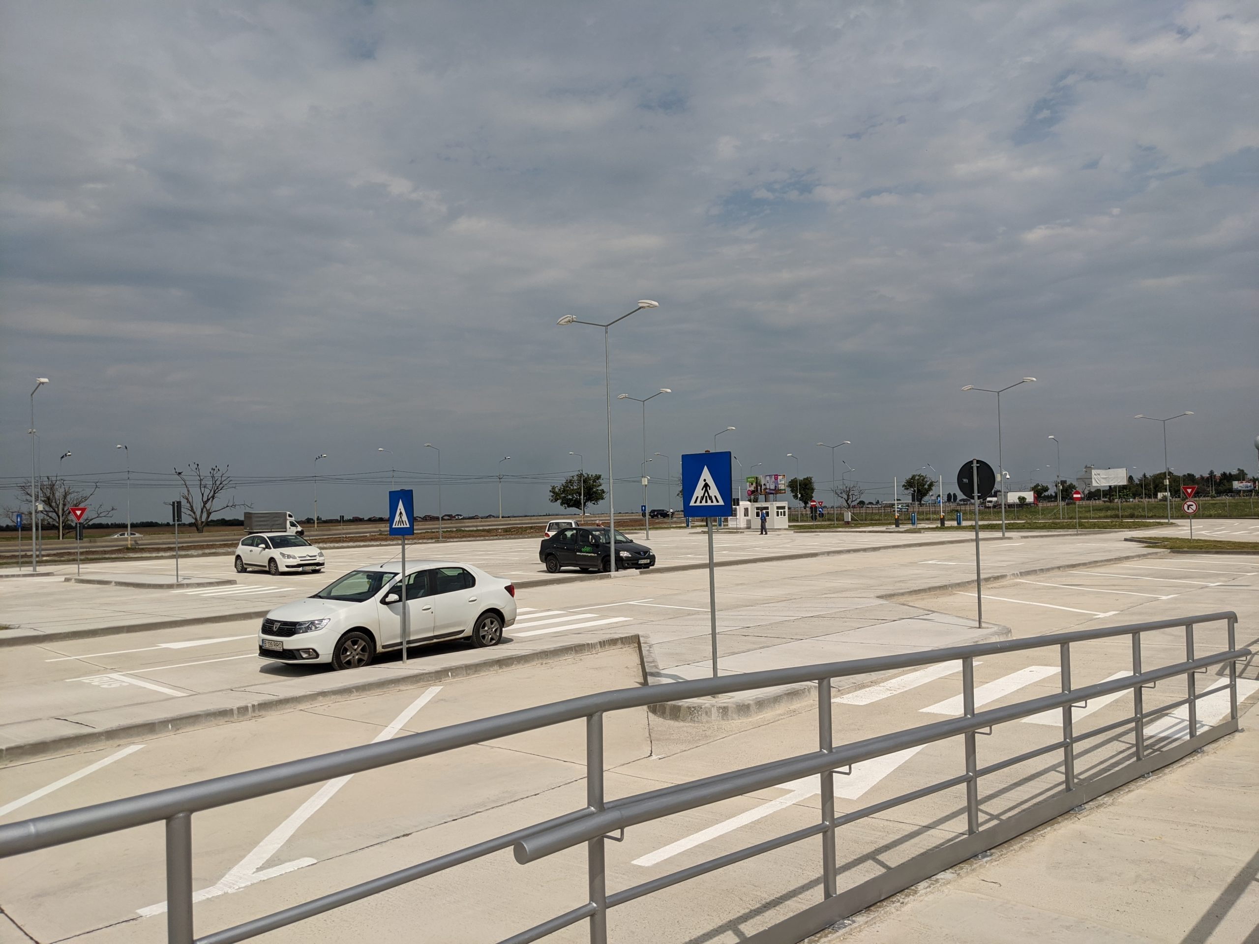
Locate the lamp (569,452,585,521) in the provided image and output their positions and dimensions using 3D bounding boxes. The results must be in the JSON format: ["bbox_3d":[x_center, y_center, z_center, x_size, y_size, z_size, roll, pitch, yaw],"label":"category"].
[{"bbox_3d":[-7.690,2.273,141.745,2.600,10.100,0.400,-4,-3,41],"label":"lamp"}]

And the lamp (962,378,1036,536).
[{"bbox_3d":[20.528,-0.718,54.445,3.950,8.600,0.340,-4,-3,41],"label":"lamp"}]

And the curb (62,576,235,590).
[{"bbox_3d":[-16.351,3.659,32.915,9.300,0.140,2.350,-4,-3,40],"label":"curb"}]

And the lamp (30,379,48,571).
[{"bbox_3d":[-26.267,0.191,43.777,2.000,8.560,0.340,-4,-3,44],"label":"lamp"}]

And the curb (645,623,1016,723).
[{"bbox_3d":[3.124,2.465,12.851,1.330,0.150,8.050,-4,-3,40],"label":"curb"}]

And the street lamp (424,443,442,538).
[{"bbox_3d":[-17.367,1.877,87.116,2.100,8.450,0.350,-4,-3,40],"label":"street lamp"}]

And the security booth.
[{"bbox_3d":[11.732,3.932,88.389,4.500,2.340,2.300,-4,-3,41],"label":"security booth"}]

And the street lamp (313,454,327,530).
[{"bbox_3d":[-40.858,2.817,130.094,2.600,10.100,0.400,-4,-3,41],"label":"street lamp"}]

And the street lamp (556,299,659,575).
[{"bbox_3d":[-0.656,-1.052,31.892,4.394,8.594,0.380,-3,-3,39],"label":"street lamp"}]

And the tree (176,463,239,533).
[{"bbox_3d":[-54.330,3.344,126.000,9.000,9.000,8.000,-1,-3,-23],"label":"tree"}]

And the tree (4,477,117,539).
[{"bbox_3d":[-68.952,4.410,119.000,13.400,7.600,11.500,0,-3,-30],"label":"tree"}]

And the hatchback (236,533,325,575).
[{"bbox_3d":[-12.674,2.942,35.573,4.270,1.458,1.770,-4,-3,42],"label":"hatchback"}]

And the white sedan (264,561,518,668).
[{"bbox_3d":[-3.606,2.119,15.190,1.740,1.510,4.350,-3,-3,37],"label":"white sedan"}]

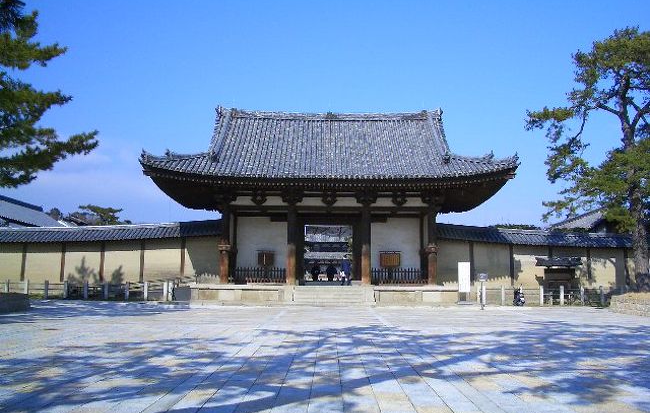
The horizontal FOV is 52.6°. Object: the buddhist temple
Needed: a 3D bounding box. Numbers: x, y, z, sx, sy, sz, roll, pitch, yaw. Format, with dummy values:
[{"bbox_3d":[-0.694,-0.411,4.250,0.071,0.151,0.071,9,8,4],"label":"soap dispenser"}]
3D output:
[{"bbox_3d":[0.287,-0.768,41.506,19.400,11.400,14.600,0,-6,0],"label":"buddhist temple"}]

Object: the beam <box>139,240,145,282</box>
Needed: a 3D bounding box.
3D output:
[{"bbox_3d":[-11.408,3.444,40.945,0.270,2.600,0.220,0,-6,0],"label":"beam"}]

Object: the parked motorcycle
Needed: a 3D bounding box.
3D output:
[{"bbox_3d":[10.666,4.863,36.116,0.660,1.160,1.750,0,-6,7],"label":"parked motorcycle"}]

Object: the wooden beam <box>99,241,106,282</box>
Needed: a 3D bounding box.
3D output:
[{"bbox_3d":[-13.868,3.456,40.961,0.270,2.480,0.220,0,-6,0],"label":"wooden beam"}]

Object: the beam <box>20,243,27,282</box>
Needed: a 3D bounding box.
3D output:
[{"bbox_3d":[-18.808,3.490,40.992,0.270,2.380,0.220,0,-6,0],"label":"beam"}]

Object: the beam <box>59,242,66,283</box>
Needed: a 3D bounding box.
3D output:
[{"bbox_3d":[-16.368,3.488,40.975,0.270,2.470,0.220,0,-6,0],"label":"beam"}]

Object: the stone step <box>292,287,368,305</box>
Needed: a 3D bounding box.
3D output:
[{"bbox_3d":[0.336,4.742,34.794,4.100,1.020,1.400,0,-6,0],"label":"stone step"}]

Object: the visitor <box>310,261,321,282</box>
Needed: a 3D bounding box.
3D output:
[{"bbox_3d":[-0.710,4.928,49.764,0.520,1.640,0.400,0,-6,0],"label":"visitor"}]

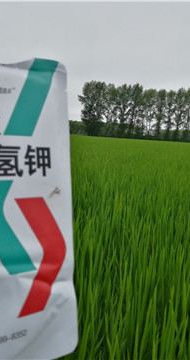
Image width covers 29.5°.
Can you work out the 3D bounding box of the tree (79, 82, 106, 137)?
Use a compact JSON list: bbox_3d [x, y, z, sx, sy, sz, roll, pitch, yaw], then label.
[{"bbox_3d":[-0.490,-13.790,71.000,5.100,11.600,4.600,4,7,0],"label":"tree"}]

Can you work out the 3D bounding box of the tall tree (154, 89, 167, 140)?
[{"bbox_3d":[12.720,-12.430,70.000,2.800,10.700,2.900,4,7,0],"label":"tall tree"}]

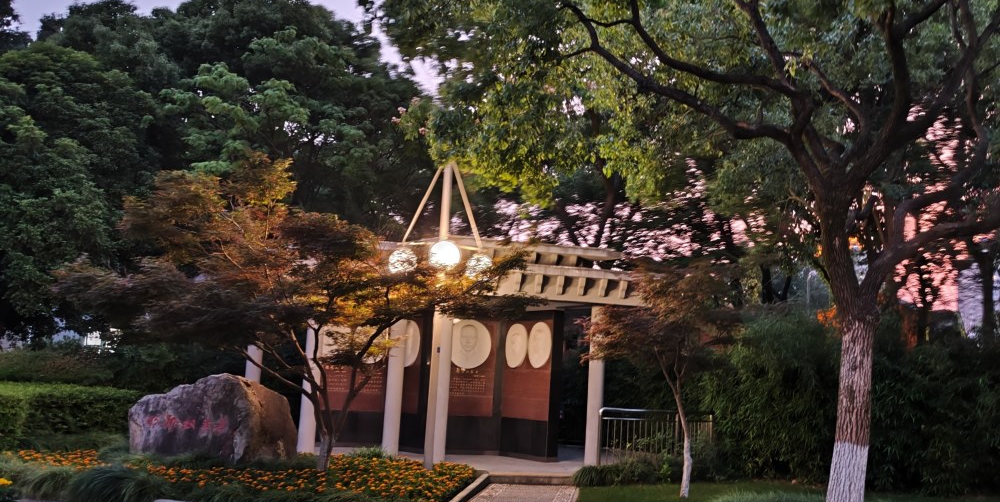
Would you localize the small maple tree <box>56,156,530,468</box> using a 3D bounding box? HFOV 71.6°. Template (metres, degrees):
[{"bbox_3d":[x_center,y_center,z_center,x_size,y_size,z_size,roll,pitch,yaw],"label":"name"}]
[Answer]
[{"bbox_3d":[-3.023,0.983,10.400,6.600,4.700,5.200,3,-7,0],"label":"small maple tree"}]

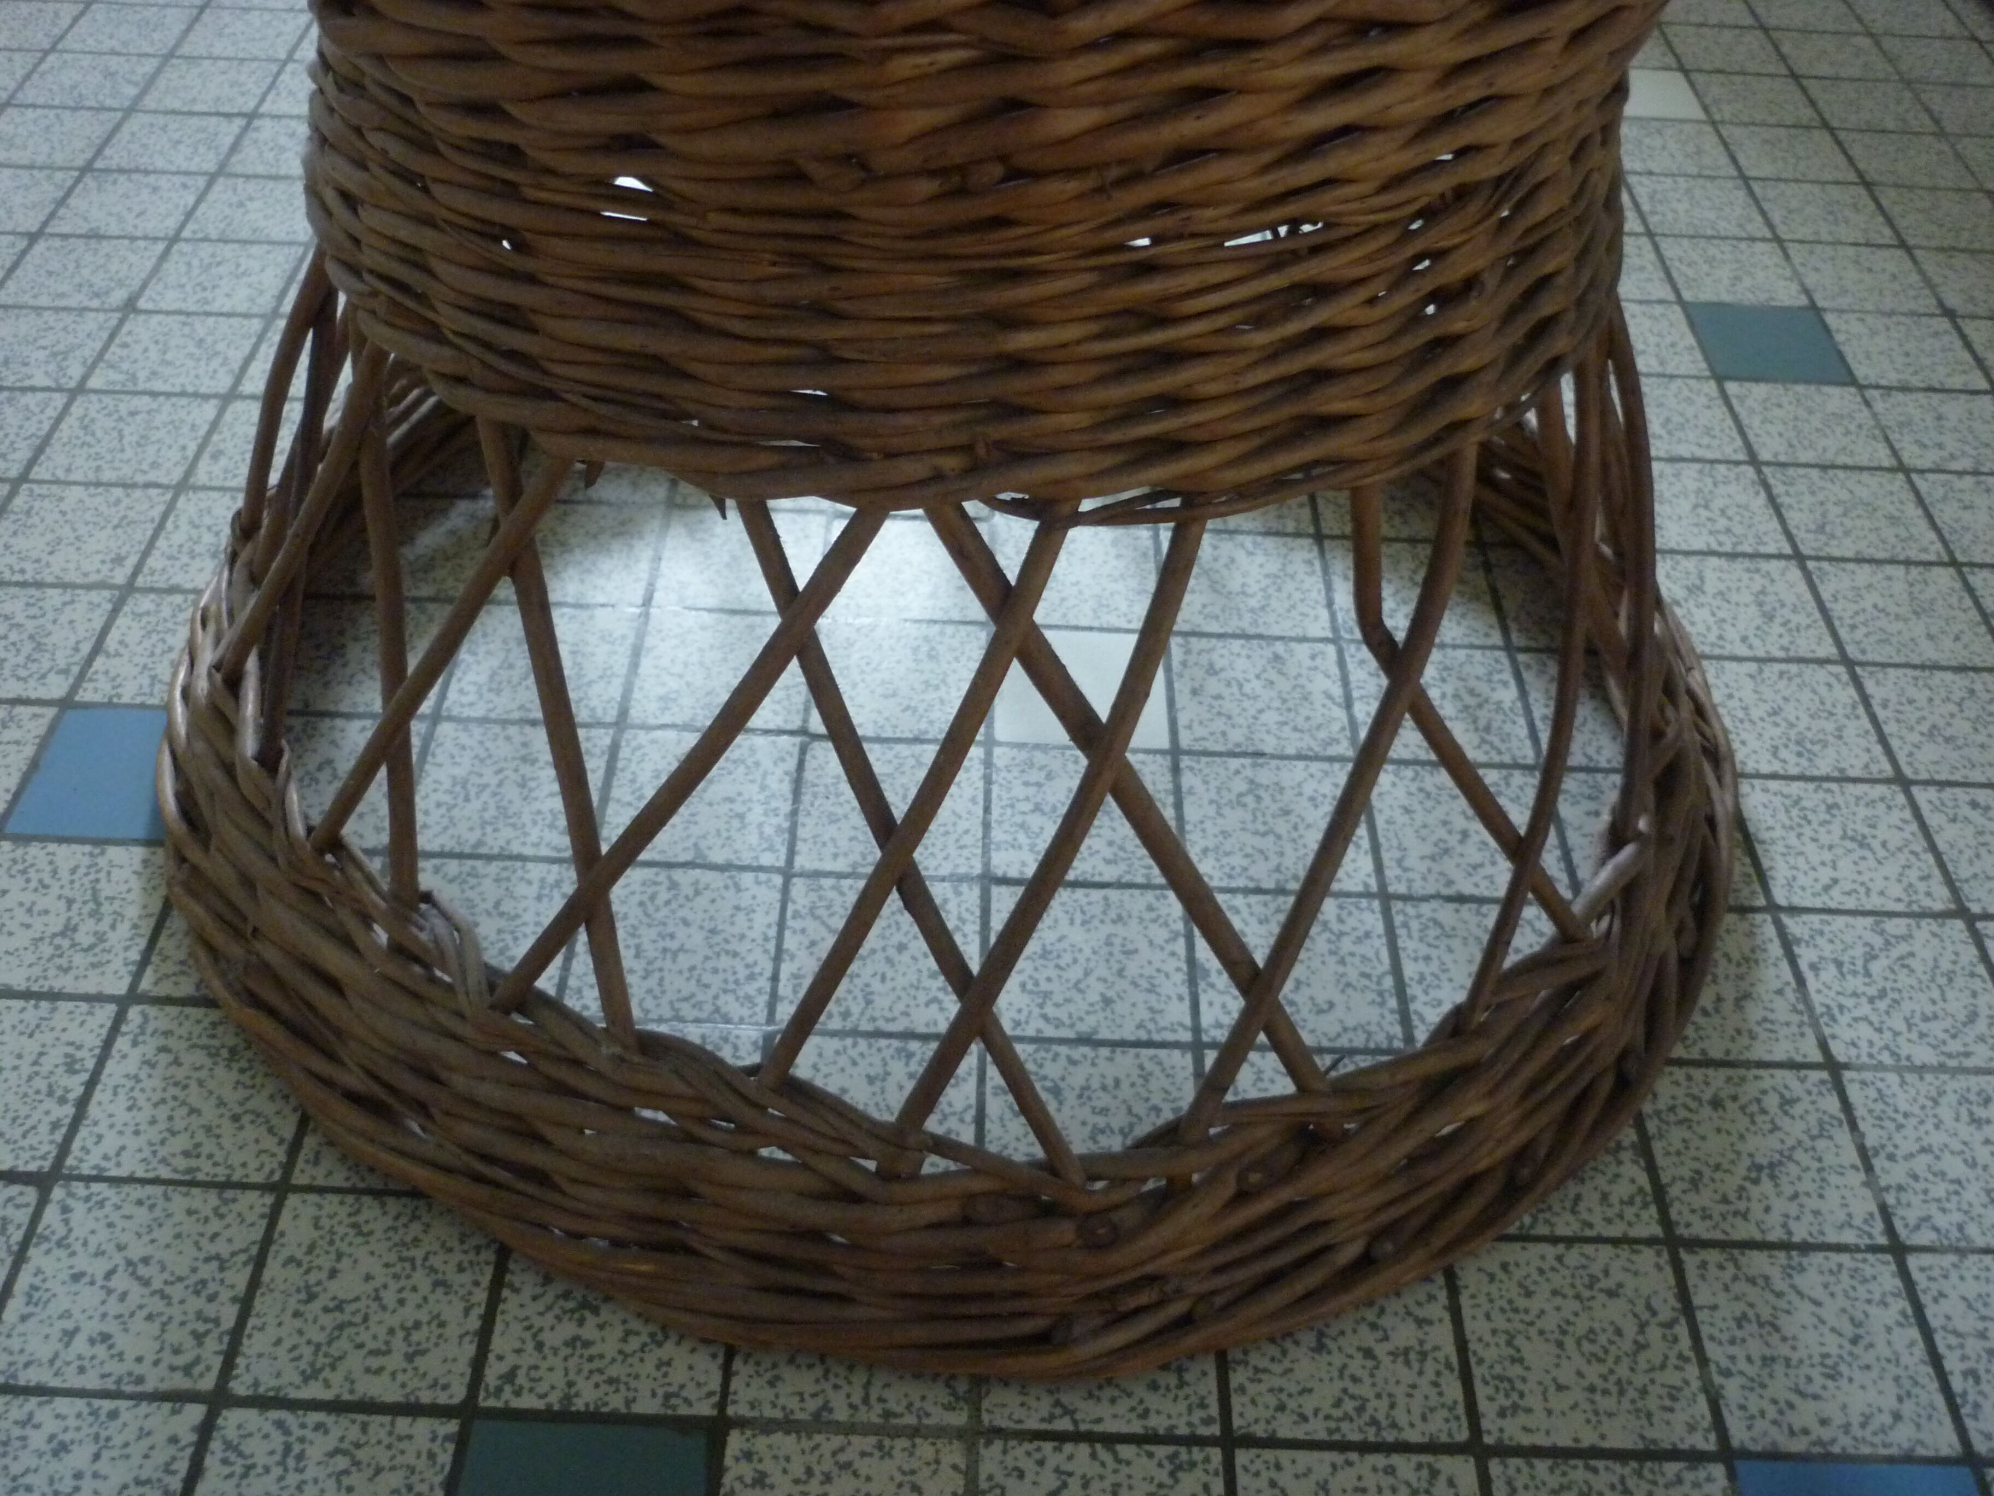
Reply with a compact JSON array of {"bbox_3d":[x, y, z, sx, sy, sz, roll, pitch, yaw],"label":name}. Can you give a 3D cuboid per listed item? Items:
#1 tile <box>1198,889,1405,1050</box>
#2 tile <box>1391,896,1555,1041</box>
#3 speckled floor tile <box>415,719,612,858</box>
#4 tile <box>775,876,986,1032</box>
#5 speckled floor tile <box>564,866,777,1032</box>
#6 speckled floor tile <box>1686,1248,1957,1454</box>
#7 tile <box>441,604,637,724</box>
[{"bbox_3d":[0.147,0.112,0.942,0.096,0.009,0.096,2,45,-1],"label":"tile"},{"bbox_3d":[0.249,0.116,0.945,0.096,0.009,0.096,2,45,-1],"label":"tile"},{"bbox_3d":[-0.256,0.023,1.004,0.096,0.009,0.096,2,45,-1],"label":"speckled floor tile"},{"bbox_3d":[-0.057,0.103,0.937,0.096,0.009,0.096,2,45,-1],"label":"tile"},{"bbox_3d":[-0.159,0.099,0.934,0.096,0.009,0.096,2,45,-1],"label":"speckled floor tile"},{"bbox_3d":[0.181,0.135,0.424,0.050,0.007,0.049,2,44,-1],"label":"speckled floor tile"},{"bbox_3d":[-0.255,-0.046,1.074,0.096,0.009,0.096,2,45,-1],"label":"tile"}]

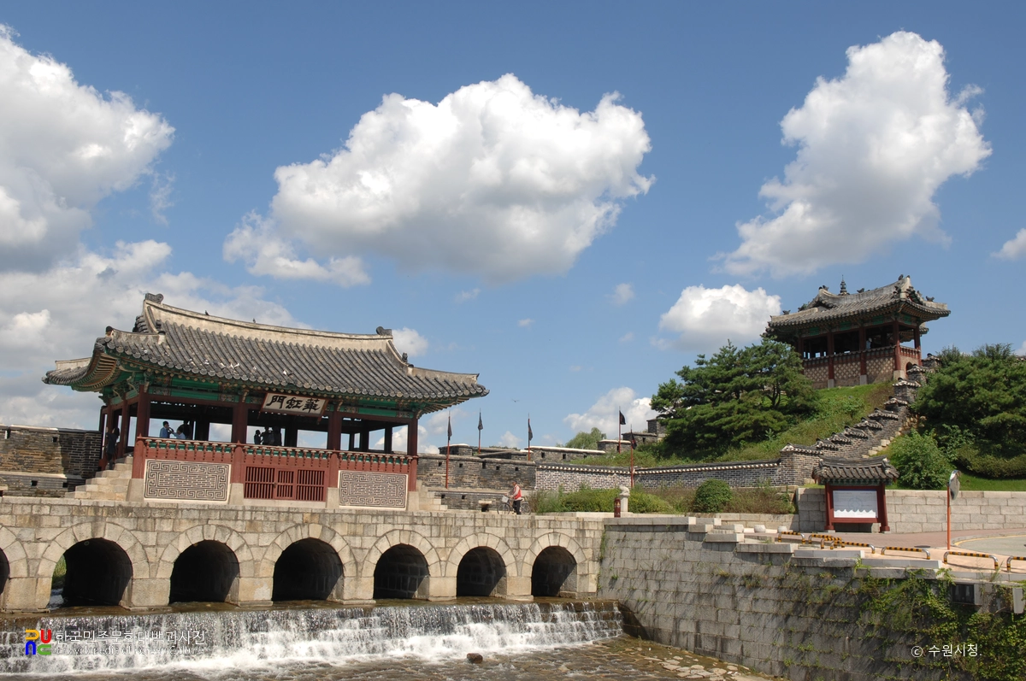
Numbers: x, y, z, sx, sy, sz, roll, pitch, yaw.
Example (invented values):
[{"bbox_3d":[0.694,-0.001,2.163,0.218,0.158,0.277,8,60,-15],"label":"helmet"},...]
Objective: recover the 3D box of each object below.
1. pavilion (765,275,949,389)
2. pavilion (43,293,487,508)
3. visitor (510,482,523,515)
[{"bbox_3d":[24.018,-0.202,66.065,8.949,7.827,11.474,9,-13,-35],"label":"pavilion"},{"bbox_3d":[-10.117,2.733,39.610,15.251,7.979,10.201,9,-13,-33],"label":"pavilion"},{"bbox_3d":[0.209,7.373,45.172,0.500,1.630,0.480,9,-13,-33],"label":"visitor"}]

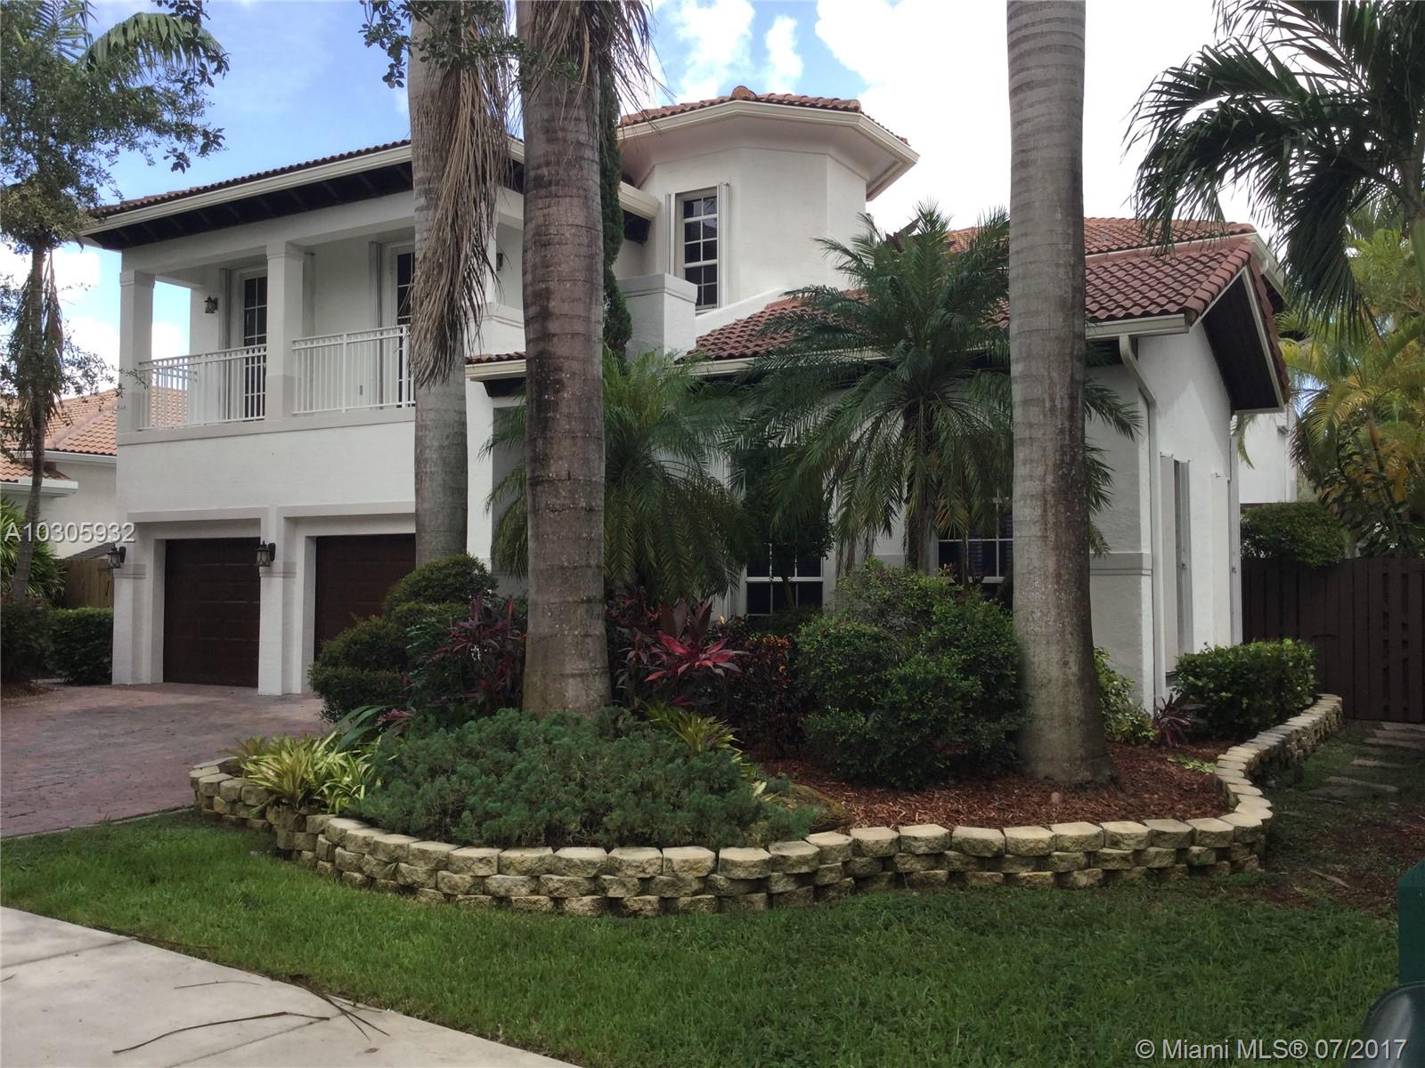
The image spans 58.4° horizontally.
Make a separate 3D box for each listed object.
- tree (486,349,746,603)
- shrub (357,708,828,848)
[{"bbox_3d":[-0.943,0.020,12.500,2.550,3.600,2.450,0,-2,0],"label":"tree"},{"bbox_3d":[-0.748,1.400,7.550,2.600,0.630,1.550,0,-2,0],"label":"shrub"}]

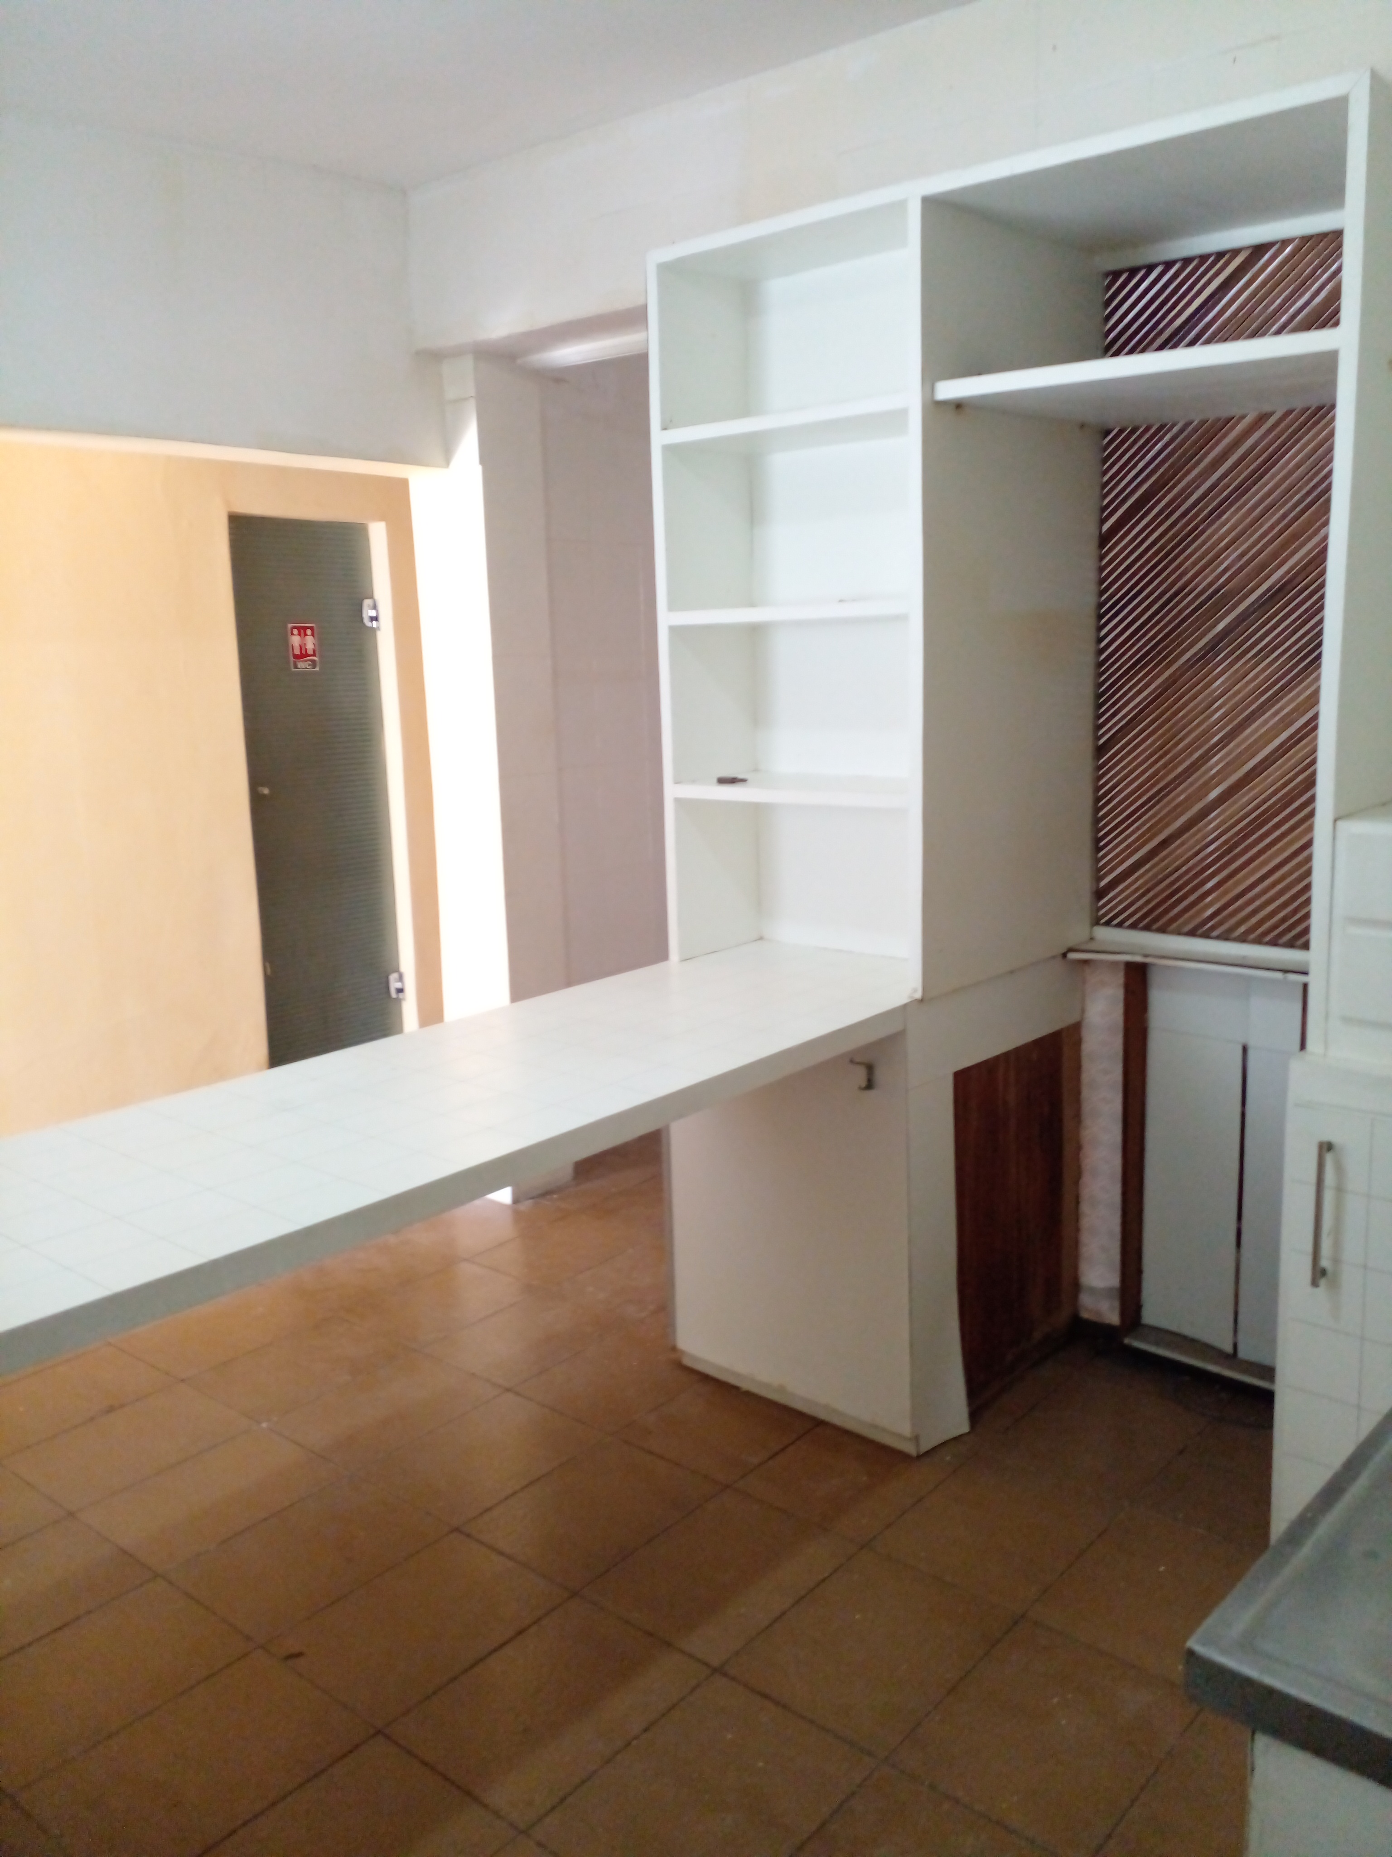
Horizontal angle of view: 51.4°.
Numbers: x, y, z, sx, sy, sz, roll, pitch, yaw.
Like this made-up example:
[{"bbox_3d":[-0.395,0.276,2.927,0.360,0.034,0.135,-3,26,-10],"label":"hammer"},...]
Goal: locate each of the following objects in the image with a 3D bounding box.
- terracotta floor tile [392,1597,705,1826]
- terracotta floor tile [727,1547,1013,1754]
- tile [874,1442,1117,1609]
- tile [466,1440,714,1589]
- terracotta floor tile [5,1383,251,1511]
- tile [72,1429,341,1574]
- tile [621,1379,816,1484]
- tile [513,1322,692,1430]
[{"bbox_3d":[-0.212,1.136,2.134,0.282,0.012,0.384,7,13,40],"label":"terracotta floor tile"},{"bbox_3d":[0.275,1.119,2.262,0.298,0.010,0.399,7,13,40],"label":"terracotta floor tile"},{"bbox_3d":[0.532,1.045,2.544,0.282,0.012,0.384,7,13,40],"label":"tile"},{"bbox_3d":[-0.184,1.049,2.625,0.282,0.012,0.384,7,13,40],"label":"tile"},{"bbox_3d":[-1.129,1.025,2.897,0.282,0.012,0.384,7,13,40],"label":"terracotta floor tile"},{"bbox_3d":[-0.903,1.068,2.727,0.298,0.010,0.399,7,13,40],"label":"tile"},{"bbox_3d":[0.074,1.001,2.946,0.298,0.010,0.399,7,13,40],"label":"tile"},{"bbox_3d":[-0.156,0.973,3.138,0.298,0.010,0.399,7,13,40],"label":"tile"}]

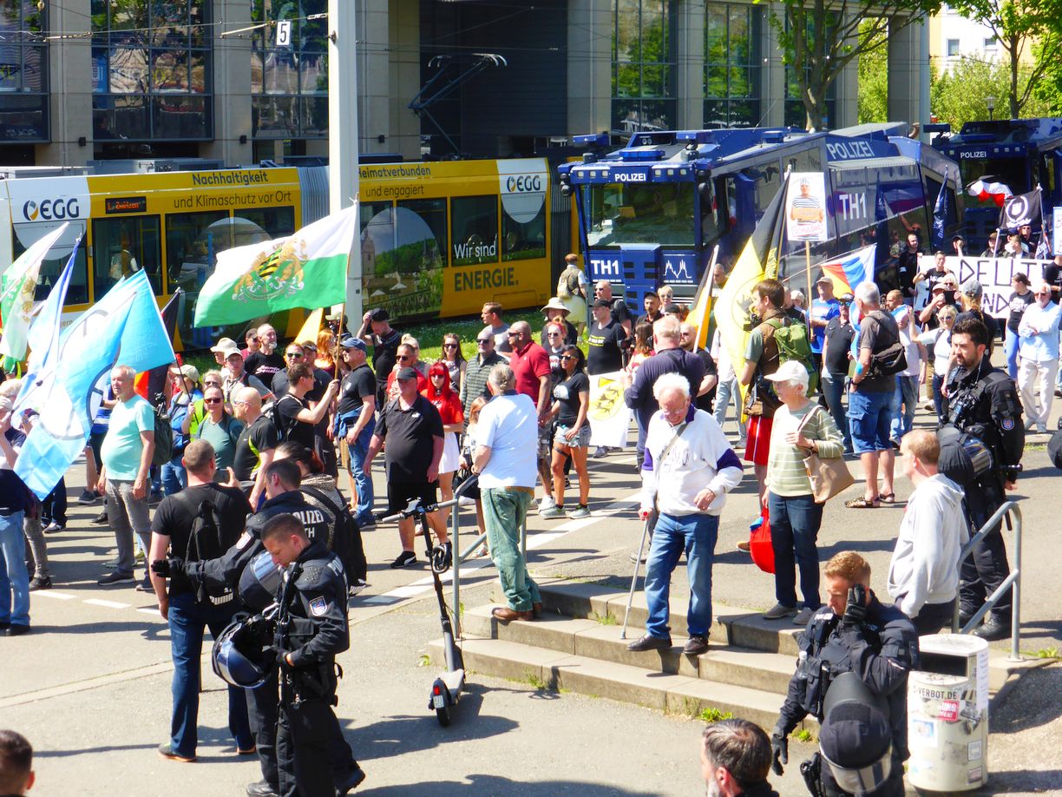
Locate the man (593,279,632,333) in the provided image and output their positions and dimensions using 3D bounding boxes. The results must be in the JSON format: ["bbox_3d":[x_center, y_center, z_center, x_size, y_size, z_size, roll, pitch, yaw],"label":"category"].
[{"bbox_3d":[1.096,-0.689,32.397,0.420,1.790,0.550,-5,8,-41],"label":"man"}]

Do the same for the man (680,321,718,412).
[{"bbox_3d":[1.646,0.110,24.396,0.580,1.770,0.400,3,7,26],"label":"man"}]

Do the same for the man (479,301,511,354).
[{"bbox_3d":[-0.404,-0.253,28.596,0.380,1.780,0.520,-3,7,-25],"label":"man"}]

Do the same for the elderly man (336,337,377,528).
[{"bbox_3d":[-1.578,0.306,22.195,0.350,1.722,0.500,-4,7,-30],"label":"elderly man"}]

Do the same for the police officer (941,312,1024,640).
[{"bbox_3d":[2.651,0.457,14.303,0.420,1.867,0.580,-4,7,-32],"label":"police officer"}]

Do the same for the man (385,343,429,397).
[{"bbox_3d":[-1.197,0.352,23.148,0.530,1.746,0.380,3,7,22],"label":"man"}]

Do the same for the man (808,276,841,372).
[{"bbox_3d":[3.342,-0.495,27.496,0.530,1.778,0.380,2,7,20],"label":"man"}]

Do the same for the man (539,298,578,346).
[{"bbox_3d":[0.302,-0.234,26.897,0.540,1.760,0.360,1,6,6],"label":"man"}]

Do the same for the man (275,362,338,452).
[{"bbox_3d":[-1.901,0.568,20.096,0.500,1.740,0.520,-1,6,-12],"label":"man"}]

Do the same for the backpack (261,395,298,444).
[{"bbox_3d":[-2.090,0.198,20.100,0.260,0.440,0.300,-1,6,-12],"label":"backpack"}]

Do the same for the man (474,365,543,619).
[{"bbox_3d":[-0.154,0.628,16.346,0.530,1.727,0.360,-4,8,-33],"label":"man"}]

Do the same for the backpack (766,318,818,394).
[{"bbox_3d":[1.813,-0.286,16.800,0.270,0.550,0.330,4,7,30],"label":"backpack"}]

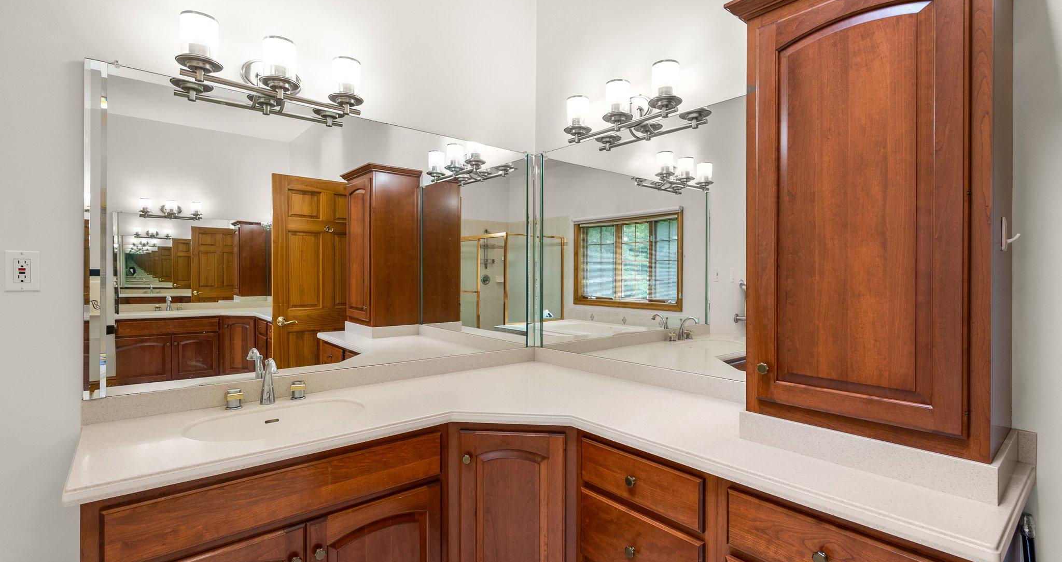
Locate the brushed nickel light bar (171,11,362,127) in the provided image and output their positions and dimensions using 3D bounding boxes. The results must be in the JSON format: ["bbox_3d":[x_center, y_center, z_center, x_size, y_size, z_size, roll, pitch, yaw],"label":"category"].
[{"bbox_3d":[-0.908,-0.746,1.697,0.594,0.200,0.178,0,1,-40],"label":"brushed nickel light bar"}]

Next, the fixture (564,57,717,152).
[{"bbox_3d":[0.391,-0.745,2.034,0.178,0.200,0.594,0,1,-41],"label":"fixture"}]

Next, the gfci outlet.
[{"bbox_3d":[-1.458,-0.028,1.355,0.070,0.115,0.008,0,1,-40],"label":"gfci outlet"}]

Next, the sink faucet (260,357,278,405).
[{"bbox_3d":[-0.910,0.353,1.649,0.055,0.173,0.175,0,1,-40],"label":"sink faucet"}]

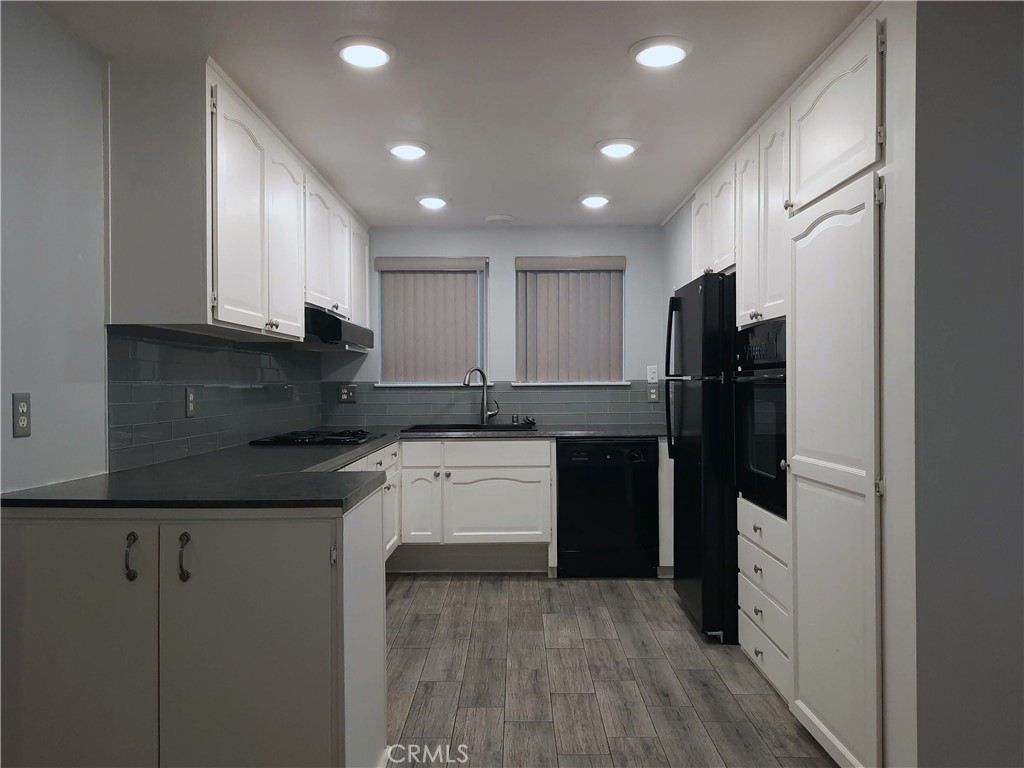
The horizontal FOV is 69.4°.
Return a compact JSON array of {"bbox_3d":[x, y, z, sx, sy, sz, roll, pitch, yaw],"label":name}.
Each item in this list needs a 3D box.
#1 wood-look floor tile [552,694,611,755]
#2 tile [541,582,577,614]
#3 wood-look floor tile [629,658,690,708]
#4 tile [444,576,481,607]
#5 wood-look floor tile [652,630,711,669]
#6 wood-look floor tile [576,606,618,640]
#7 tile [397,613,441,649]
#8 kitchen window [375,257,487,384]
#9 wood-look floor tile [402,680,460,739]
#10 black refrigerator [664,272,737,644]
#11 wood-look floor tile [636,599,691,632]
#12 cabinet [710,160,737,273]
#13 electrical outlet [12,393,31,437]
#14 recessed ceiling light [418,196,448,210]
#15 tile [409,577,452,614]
[{"bbox_3d":[0.233,1.188,2.595,0.171,0.010,0.469,0,0,0],"label":"wood-look floor tile"},{"bbox_3d":[0.235,1.151,3.900,0.169,0.010,0.457,0,0,0],"label":"tile"},{"bbox_3d":[0.582,1.188,2.945,0.170,0.010,0.462,0,1,0],"label":"wood-look floor tile"},{"bbox_3d":[-0.273,1.188,4.138,0.171,0.010,0.469,0,0,0],"label":"tile"},{"bbox_3d":[0.776,1.217,3.379,0.176,0.012,0.487,0,0,0],"label":"wood-look floor tile"},{"bbox_3d":[0.413,1.180,3.643,0.170,0.010,0.462,0,1,0],"label":"wood-look floor tile"},{"bbox_3d":[-0.450,1.190,3.554,0.171,0.010,0.469,0,0,0],"label":"tile"},{"bbox_3d":[-0.554,-0.435,5.062,0.772,0.876,0.109,0,0,0],"label":"kitchen window"},{"bbox_3d":[-0.277,1.157,2.636,0.169,0.010,0.457,0,0,0],"label":"wood-look floor tile"},{"bbox_3d":[1.207,0.334,3.675,0.795,1.684,0.700,0,1,0],"label":"black refrigerator"},{"bbox_3d":[0.780,1.214,3.870,0.176,0.012,0.487,0,0,0],"label":"wood-look floor tile"},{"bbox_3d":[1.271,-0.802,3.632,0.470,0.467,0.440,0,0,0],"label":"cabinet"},{"bbox_3d":[-1.339,0.085,2.019,0.010,0.116,0.071,0,0,0],"label":"electrical outlet"},{"bbox_3d":[-0.465,-1.071,4.366,0.178,0.030,0.178,0,0,0],"label":"recessed ceiling light"},{"bbox_3d":[-0.461,1.218,4.136,0.176,0.012,0.487,0,0,0],"label":"tile"}]

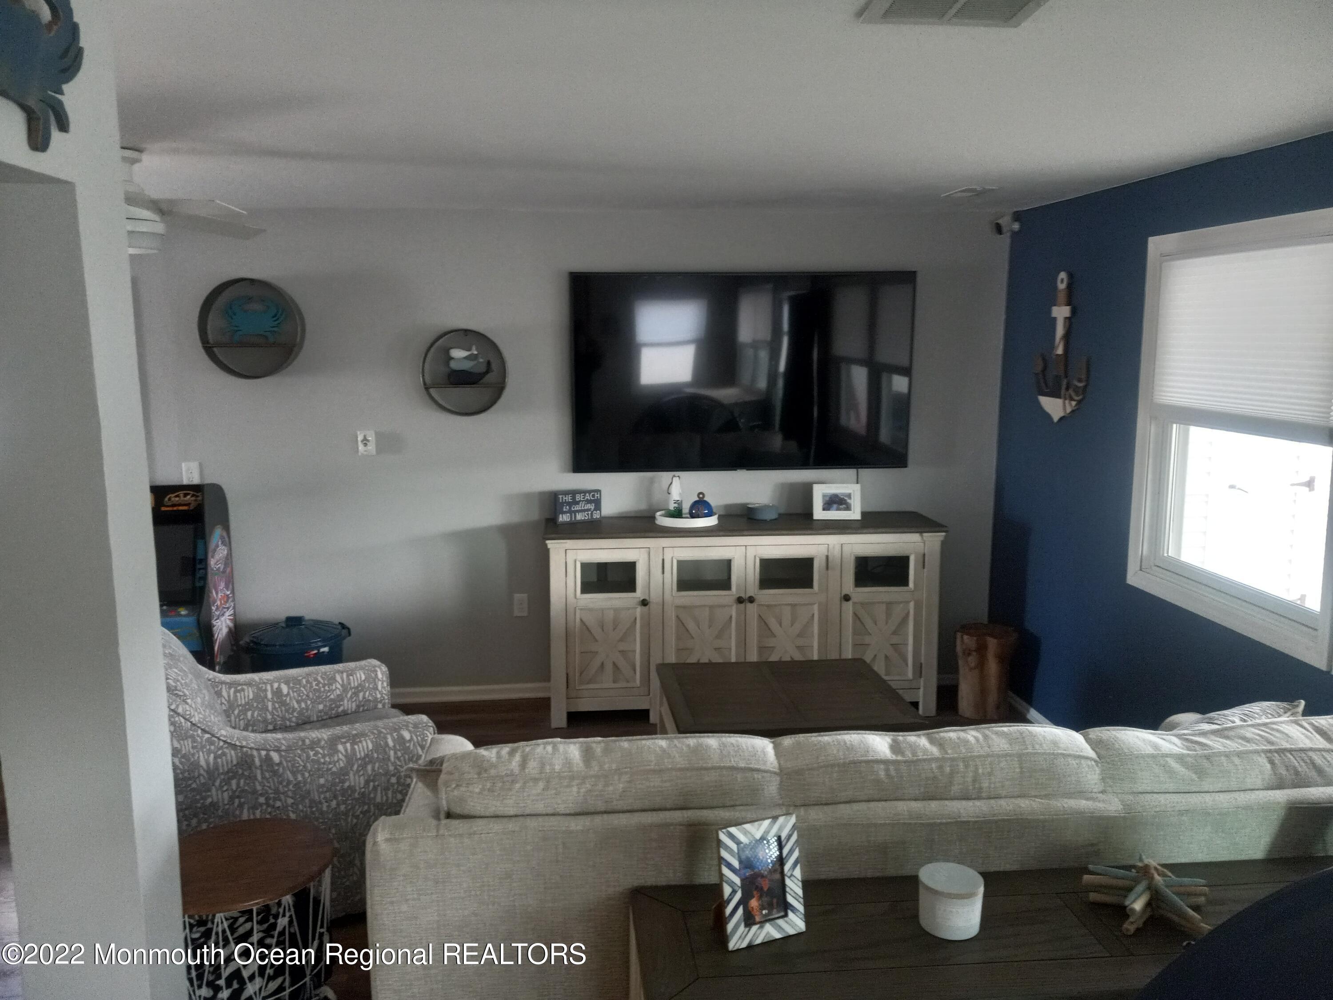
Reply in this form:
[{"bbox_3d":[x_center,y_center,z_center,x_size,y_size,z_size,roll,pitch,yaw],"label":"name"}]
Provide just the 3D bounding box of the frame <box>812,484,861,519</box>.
[{"bbox_3d":[0.839,0.009,5.130,0.237,0.176,0.060,0,9,-3],"label":"frame"}]

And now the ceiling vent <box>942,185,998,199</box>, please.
[{"bbox_3d":[1.294,-1.309,4.438,0.145,0.018,0.300,-1,9,-6],"label":"ceiling vent"}]

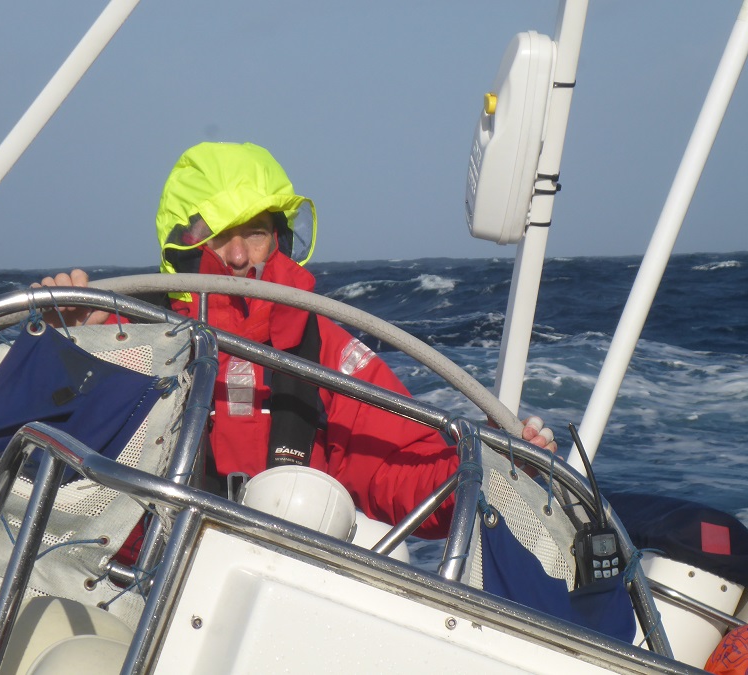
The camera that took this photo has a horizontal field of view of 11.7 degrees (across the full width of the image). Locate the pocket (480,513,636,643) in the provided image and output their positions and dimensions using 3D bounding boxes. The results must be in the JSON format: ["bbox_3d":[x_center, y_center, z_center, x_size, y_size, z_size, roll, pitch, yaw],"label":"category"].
[{"bbox_3d":[0.268,0.357,5.120,0.240,0.190,0.065,18,2,-21],"label":"pocket"}]

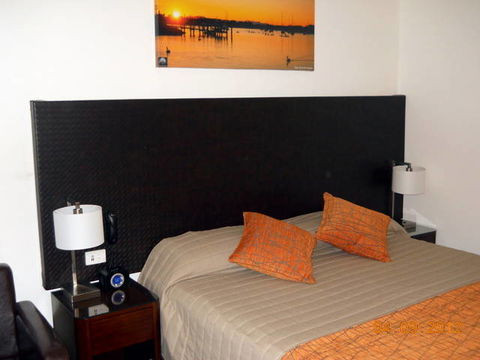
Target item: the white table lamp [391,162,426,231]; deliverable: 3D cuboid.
[{"bbox_3d":[1.288,0.132,3.963,0.240,0.520,0.275,-7,10,-32],"label":"white table lamp"}]

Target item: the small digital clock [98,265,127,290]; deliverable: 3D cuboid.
[{"bbox_3d":[-0.706,0.548,2.870,0.120,0.100,0.105,-7,11,-36],"label":"small digital clock"}]

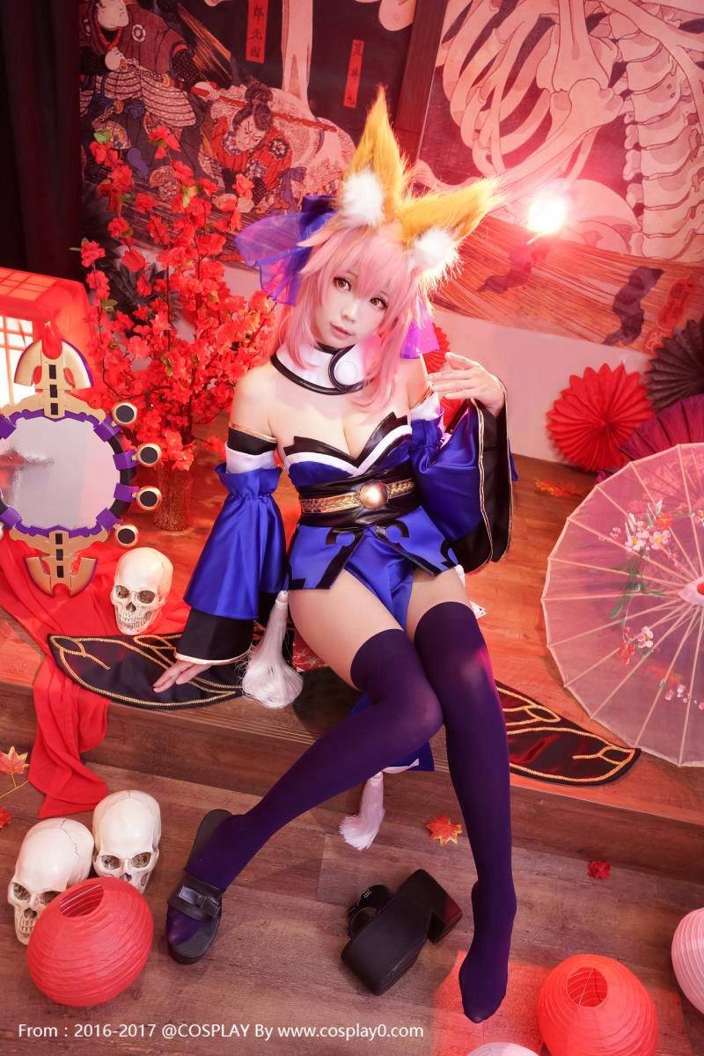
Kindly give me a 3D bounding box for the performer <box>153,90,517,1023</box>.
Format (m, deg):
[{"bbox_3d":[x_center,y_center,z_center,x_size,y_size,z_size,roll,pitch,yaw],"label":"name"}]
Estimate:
[{"bbox_3d":[0.026,-0.020,1.234,0.700,1.220,0.820,9,27,-2],"label":"performer"}]

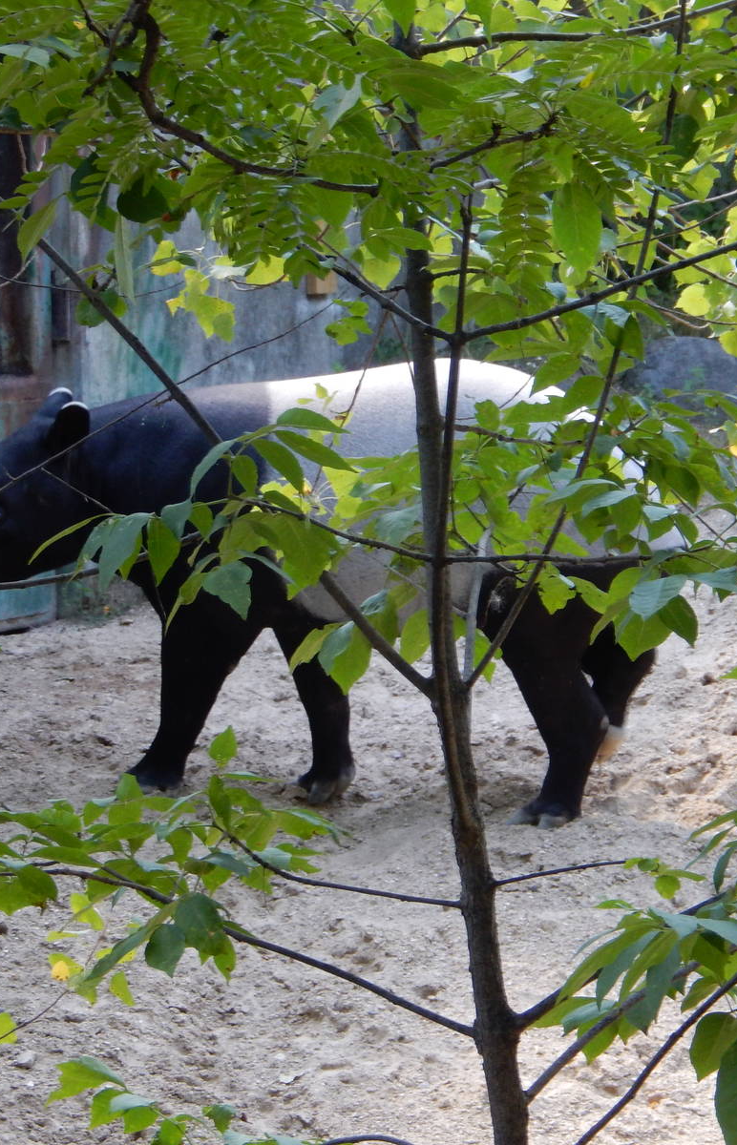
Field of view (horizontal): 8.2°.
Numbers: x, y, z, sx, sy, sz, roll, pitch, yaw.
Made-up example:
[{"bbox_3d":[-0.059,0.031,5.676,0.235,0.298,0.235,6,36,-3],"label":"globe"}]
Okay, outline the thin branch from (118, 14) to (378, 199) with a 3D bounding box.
[{"bbox_3d":[-0.152,-0.591,6.500,0.330,0.235,0.120,0,7,0],"label":"thin branch"}]

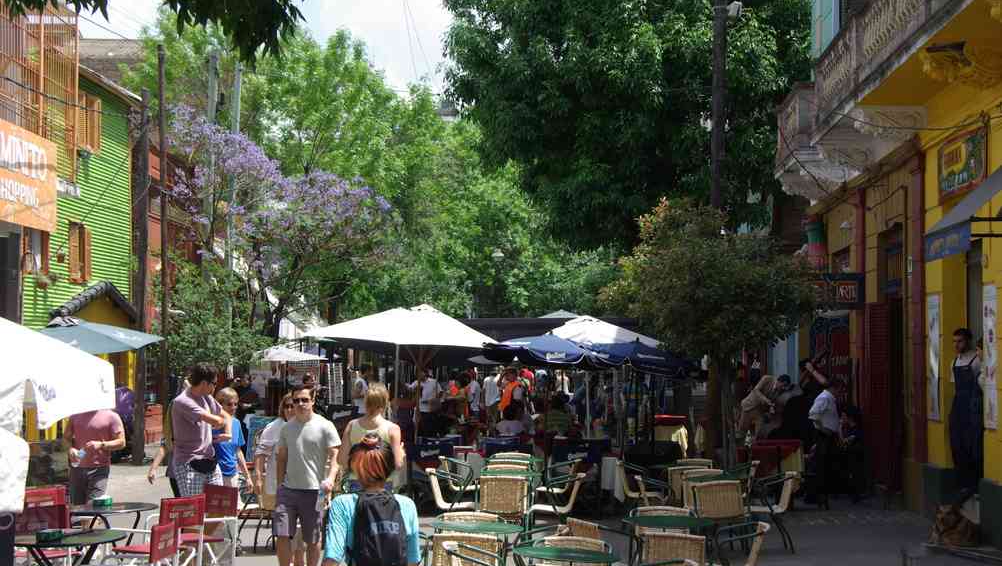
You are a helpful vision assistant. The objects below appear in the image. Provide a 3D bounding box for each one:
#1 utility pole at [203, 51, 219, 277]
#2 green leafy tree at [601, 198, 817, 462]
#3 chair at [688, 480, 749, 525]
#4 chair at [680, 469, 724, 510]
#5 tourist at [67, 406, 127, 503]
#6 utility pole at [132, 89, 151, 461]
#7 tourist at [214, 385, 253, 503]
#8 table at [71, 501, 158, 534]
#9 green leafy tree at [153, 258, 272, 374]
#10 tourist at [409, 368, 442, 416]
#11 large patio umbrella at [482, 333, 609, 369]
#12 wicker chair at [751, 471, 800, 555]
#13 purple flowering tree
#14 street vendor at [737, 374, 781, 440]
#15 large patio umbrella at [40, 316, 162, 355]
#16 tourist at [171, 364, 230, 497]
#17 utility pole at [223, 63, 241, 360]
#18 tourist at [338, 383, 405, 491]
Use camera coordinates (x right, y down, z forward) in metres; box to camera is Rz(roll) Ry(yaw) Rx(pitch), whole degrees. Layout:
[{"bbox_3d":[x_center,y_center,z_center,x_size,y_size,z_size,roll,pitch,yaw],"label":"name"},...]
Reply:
[{"bbox_3d":[-6.597,-0.887,40.040,0.260,8.400,0.260,2,-2,0],"label":"utility pole"},{"bbox_3d":[2.495,0.921,21.477,2.600,3.880,2.500,0,-2,2],"label":"green leafy tree"},{"bbox_3d":[1.944,2.217,16.308,0.530,0.800,0.560,0,-3,-2],"label":"chair"},{"bbox_3d":[2.024,2.286,17.643,0.550,0.810,0.560,0,-2,-9],"label":"chair"},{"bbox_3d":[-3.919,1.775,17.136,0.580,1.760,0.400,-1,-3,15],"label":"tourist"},{"bbox_3d":[-6.610,-0.109,32.884,0.240,7.000,0.240,0,-3,0],"label":"utility pole"},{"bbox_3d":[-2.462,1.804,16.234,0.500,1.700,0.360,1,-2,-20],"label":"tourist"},{"bbox_3d":[-2.926,2.055,13.300,0.760,0.740,0.760,0,-2,-6],"label":"table"},{"bbox_3d":[-5.674,1.373,34.975,2.400,3.600,2.400,0,-2,0],"label":"green leafy tree"},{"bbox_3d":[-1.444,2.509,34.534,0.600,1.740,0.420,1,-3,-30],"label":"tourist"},{"bbox_3d":[0.679,1.774,23.046,1.950,2.300,1.950,0,-2,2],"label":"large patio umbrella"},{"bbox_3d":[2.690,2.280,17.700,0.580,0.800,0.560,0,-2,2],"label":"wicker chair"},{"bbox_3d":[-4.911,-0.201,40.150,5.100,7.600,4.800,0,-2,2],"label":"purple flowering tree"},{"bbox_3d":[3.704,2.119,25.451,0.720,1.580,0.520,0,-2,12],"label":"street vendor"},{"bbox_3d":[-5.954,1.650,24.500,2.400,2.350,2.400,0,-2,9],"label":"large patio umbrella"},{"bbox_3d":[-2.592,1.690,15.259,0.420,1.870,0.540,-1,-2,41],"label":"tourist"},{"bbox_3d":[-6.789,-0.838,45.089,0.220,9.600,0.220,1,-3,0],"label":"utility pole"},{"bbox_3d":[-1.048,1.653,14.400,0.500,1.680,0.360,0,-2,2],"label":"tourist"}]

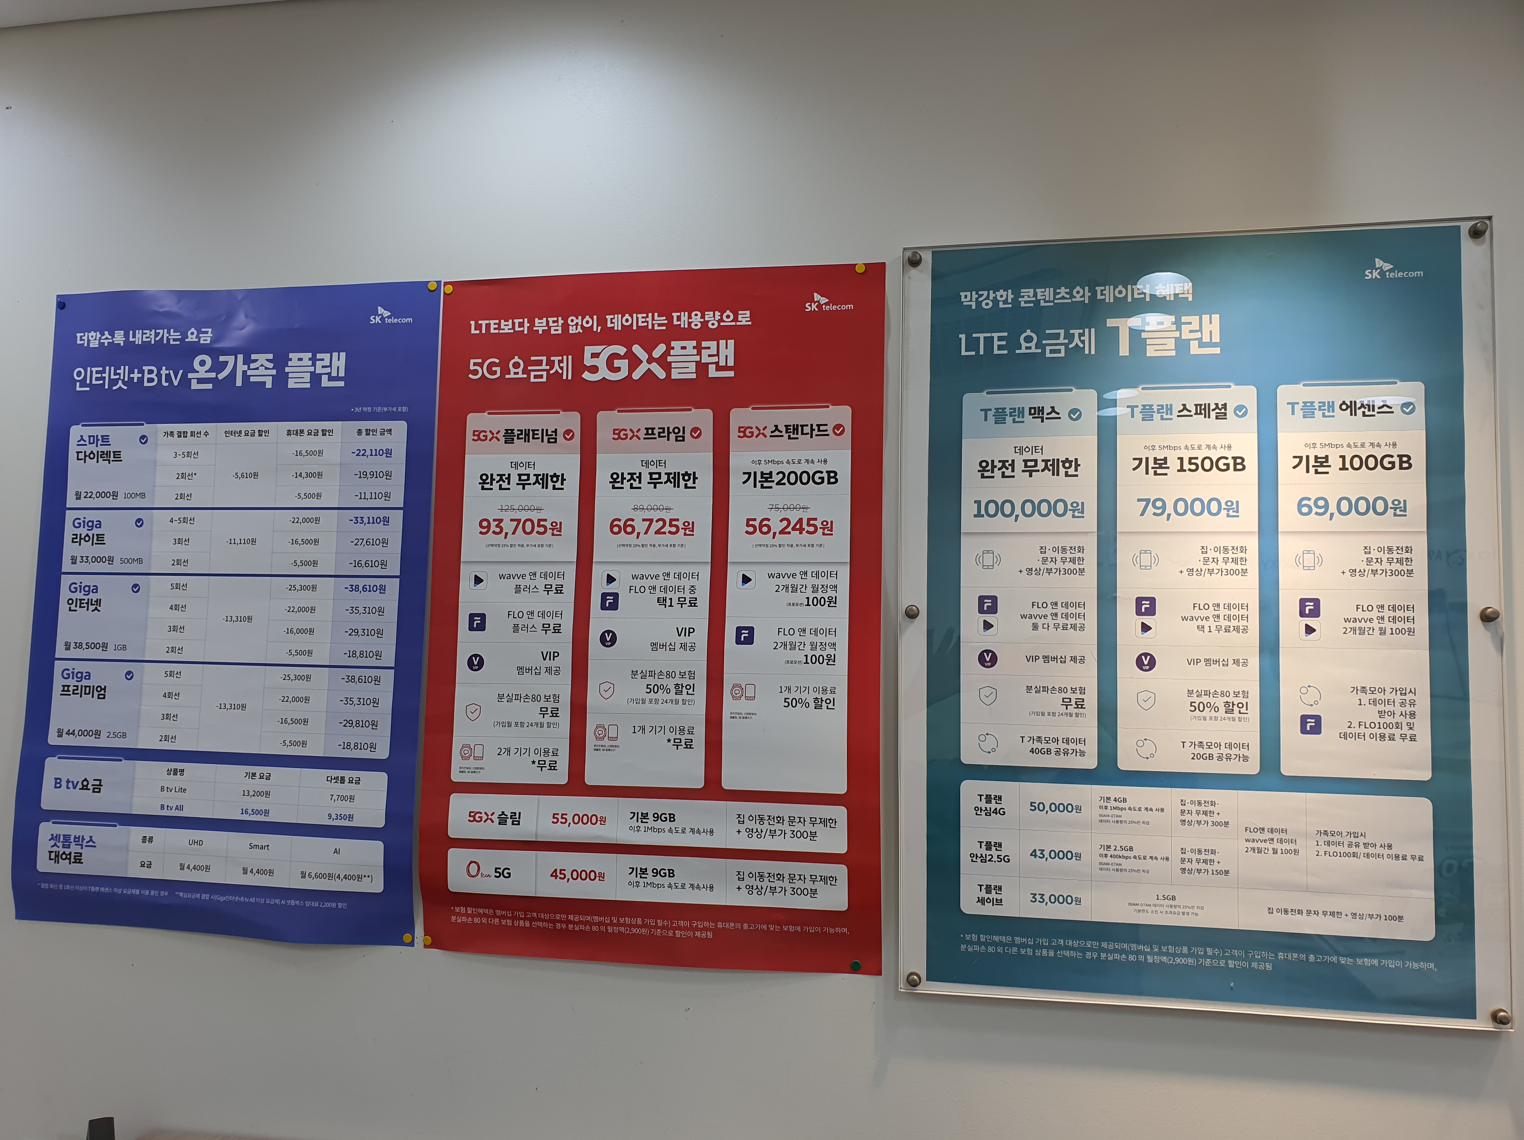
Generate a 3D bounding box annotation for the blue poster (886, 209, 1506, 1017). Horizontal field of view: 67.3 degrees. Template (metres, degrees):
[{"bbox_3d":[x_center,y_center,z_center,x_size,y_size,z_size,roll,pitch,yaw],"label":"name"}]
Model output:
[{"bbox_3d":[0.500,0.050,1.341,0.669,0.910,0.025,0,-4,10],"label":"blue poster"}]

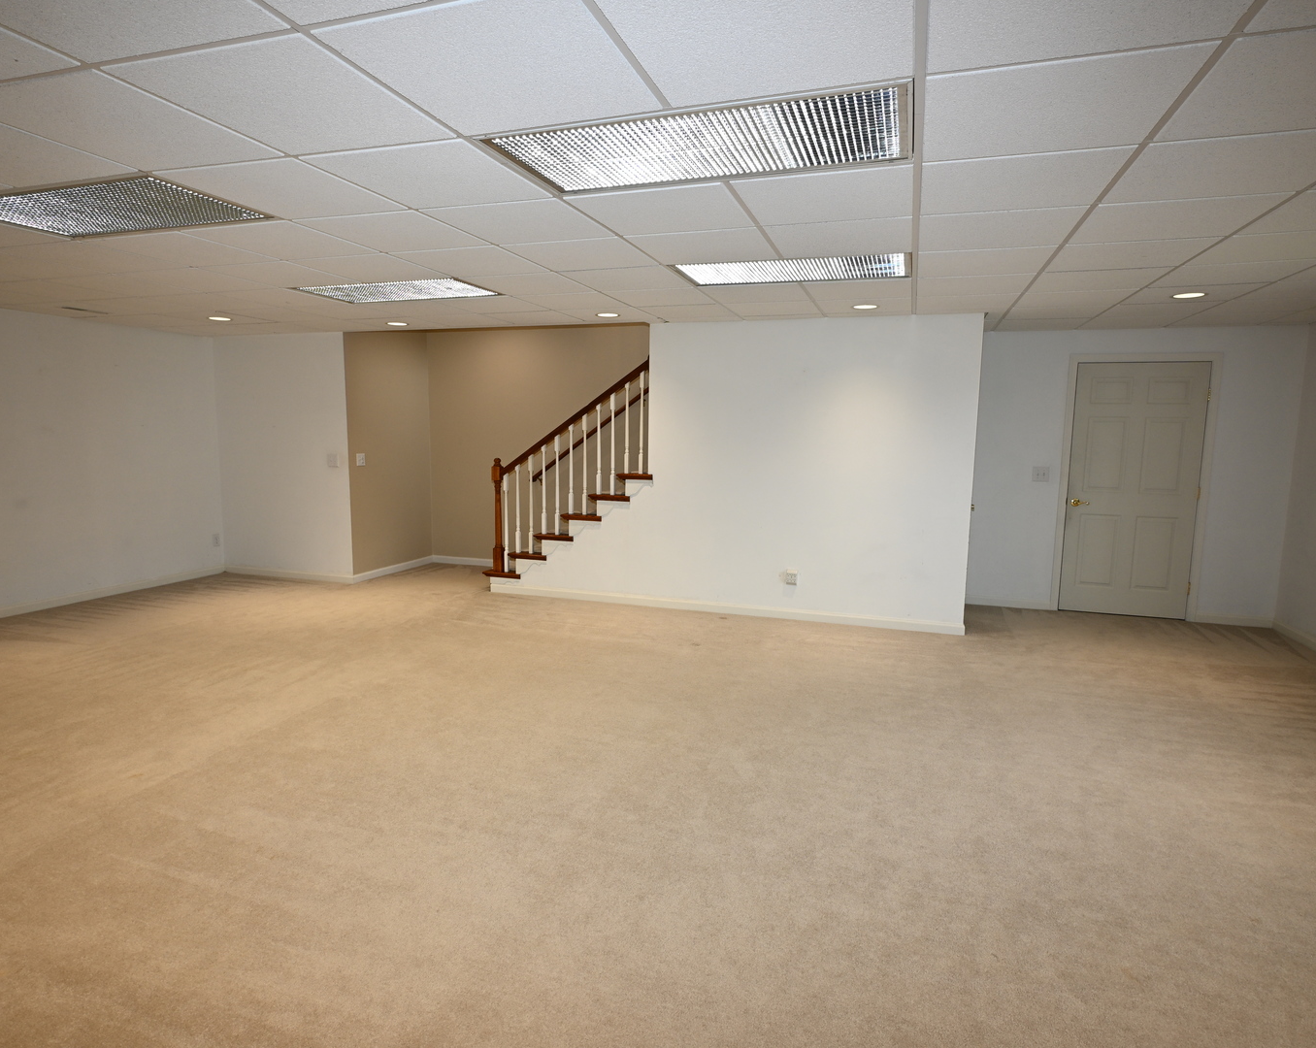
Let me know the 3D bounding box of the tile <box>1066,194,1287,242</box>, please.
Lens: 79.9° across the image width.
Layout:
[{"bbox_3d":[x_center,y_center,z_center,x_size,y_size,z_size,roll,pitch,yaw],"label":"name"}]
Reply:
[{"bbox_3d":[1.959,-1.175,3.023,0.603,0.020,0.603,3,7,18],"label":"tile"}]

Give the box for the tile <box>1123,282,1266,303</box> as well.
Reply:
[{"bbox_3d":[3.092,-1.338,4.554,0.600,0.020,0.600,3,7,18],"label":"tile"}]

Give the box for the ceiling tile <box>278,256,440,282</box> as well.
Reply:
[{"bbox_3d":[-1.523,-1.345,4.131,0.603,0.020,0.603,3,7,18],"label":"ceiling tile"}]

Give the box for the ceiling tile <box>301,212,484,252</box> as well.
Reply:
[{"bbox_3d":[-1.112,-1.252,3.365,0.600,0.020,0.600,3,7,18],"label":"ceiling tile"}]

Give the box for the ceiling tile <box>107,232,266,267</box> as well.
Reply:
[{"bbox_3d":[-2.260,-1.314,3.760,0.605,0.020,0.605,3,7,18],"label":"ceiling tile"}]

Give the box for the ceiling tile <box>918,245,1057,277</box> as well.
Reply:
[{"bbox_3d":[1.561,-1.266,3.774,0.600,0.020,0.600,3,7,18],"label":"ceiling tile"}]

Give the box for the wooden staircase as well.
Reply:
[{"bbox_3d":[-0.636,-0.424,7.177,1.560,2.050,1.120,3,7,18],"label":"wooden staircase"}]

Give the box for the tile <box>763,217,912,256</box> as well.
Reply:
[{"bbox_3d":[0.794,-1.228,3.388,0.605,0.020,0.605,3,7,18],"label":"tile"}]

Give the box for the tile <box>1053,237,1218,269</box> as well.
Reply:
[{"bbox_3d":[2.145,-1.240,3.599,0.603,0.020,0.603,3,7,18],"label":"tile"}]

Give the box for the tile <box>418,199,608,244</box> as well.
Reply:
[{"bbox_3d":[-0.546,-1.223,3.188,0.605,0.020,0.605,3,7,18],"label":"tile"}]

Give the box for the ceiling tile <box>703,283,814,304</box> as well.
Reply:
[{"bbox_3d":[0.600,-1.389,4.727,0.603,0.020,0.603,3,7,18],"label":"ceiling tile"}]

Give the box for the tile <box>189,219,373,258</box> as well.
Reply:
[{"bbox_3d":[-1.690,-1.283,3.568,0.605,0.020,0.605,3,7,18],"label":"tile"}]

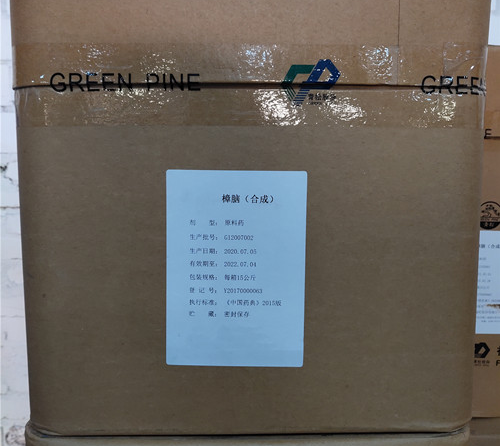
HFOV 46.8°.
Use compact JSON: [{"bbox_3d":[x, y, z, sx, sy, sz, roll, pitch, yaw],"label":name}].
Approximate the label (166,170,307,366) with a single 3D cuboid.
[{"bbox_3d":[-0.011,0.036,0.440,0.106,0.150,0.004,1,5,0],"label":"label"}]

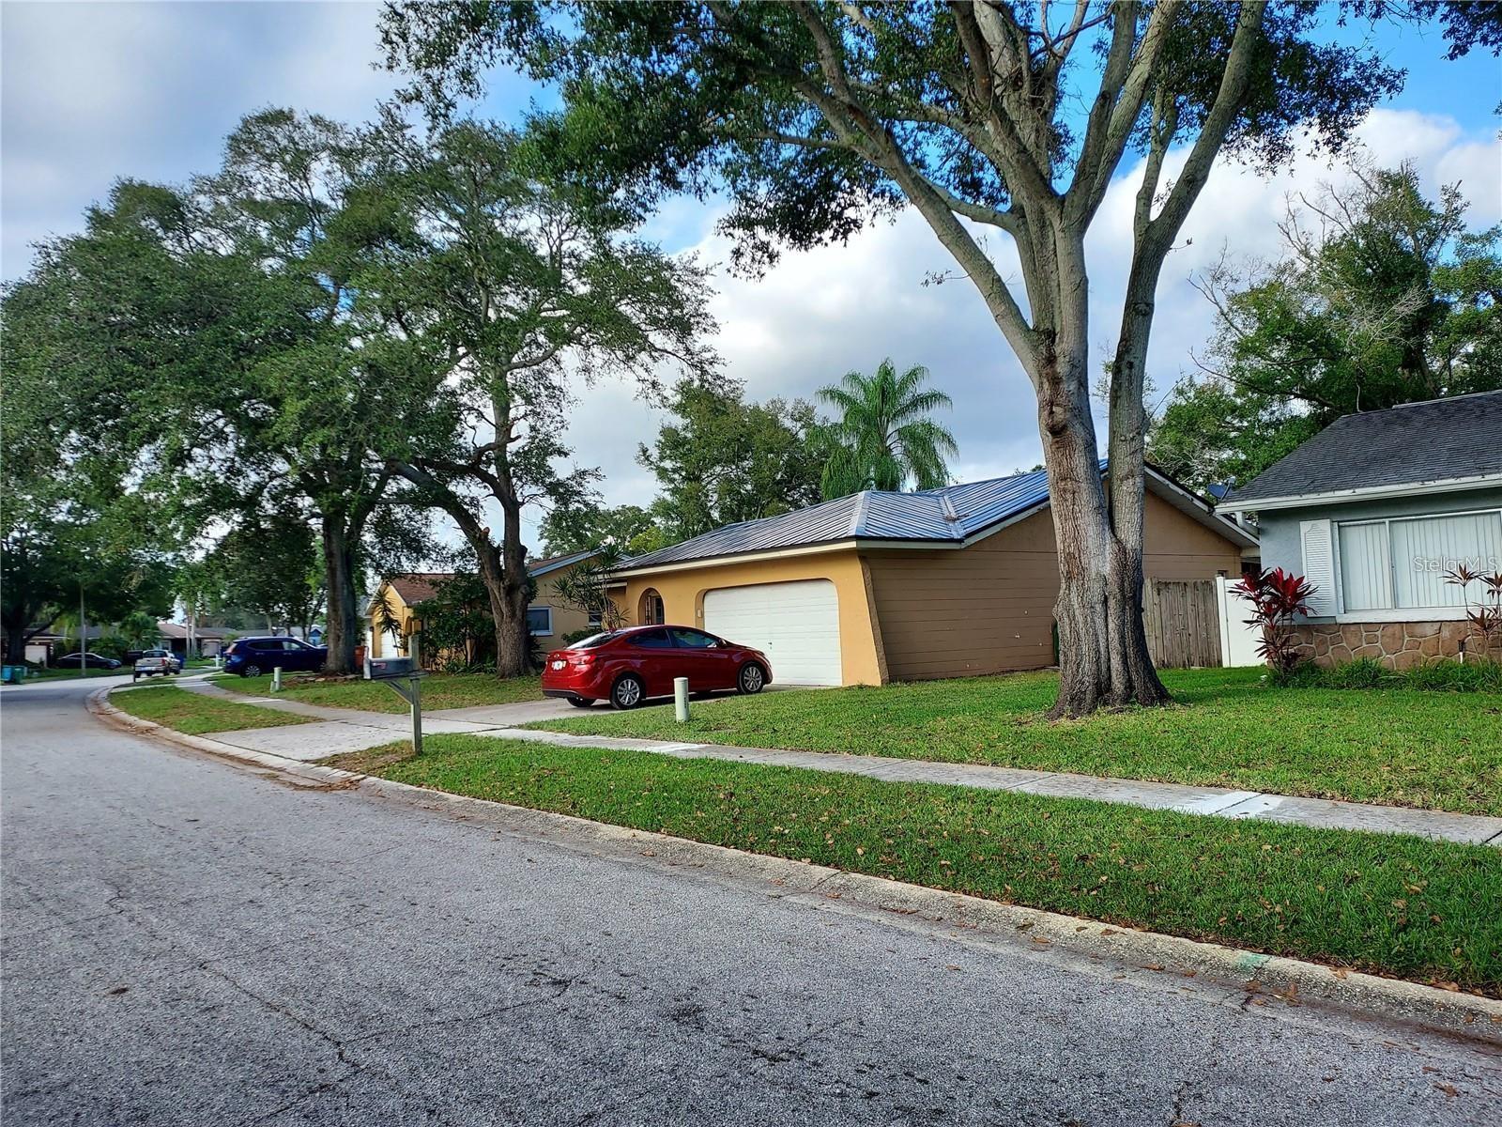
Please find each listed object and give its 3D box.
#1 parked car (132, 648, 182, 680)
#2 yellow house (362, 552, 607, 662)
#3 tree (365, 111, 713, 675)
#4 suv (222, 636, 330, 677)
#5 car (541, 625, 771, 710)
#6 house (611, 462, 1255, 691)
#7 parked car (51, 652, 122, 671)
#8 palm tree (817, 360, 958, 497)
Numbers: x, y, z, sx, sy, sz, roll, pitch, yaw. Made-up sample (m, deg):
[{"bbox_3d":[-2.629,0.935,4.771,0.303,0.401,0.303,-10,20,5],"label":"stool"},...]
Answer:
[{"bbox_3d":[-37.283,6.236,65.323,1.800,1.700,5.100,-1,-4,-21],"label":"parked car"},{"bbox_3d":[-10.086,2.172,47.942,13.000,4.900,14.000,0,-4,-31],"label":"yellow house"},{"bbox_3d":[-6.802,-5.004,33.261,11.200,17.200,11.200,-2,-4,0],"label":"tree"},{"bbox_3d":[-19.523,3.895,43.522,4.680,1.720,1.850,-2,-3,-35],"label":"suv"},{"bbox_3d":[-1.614,1.856,19.424,4.540,1.435,1.780,-1,-3,-38],"label":"car"},{"bbox_3d":[2.920,0.526,30.781,14.600,5.150,17.600,1,-4,-35],"label":"house"},{"bbox_3d":[-56.023,8.260,88.000,4.750,1.450,1.820,0,-4,-26],"label":"parked car"},{"bbox_3d":[5.868,-2.328,43.836,5.900,12.100,5.900,-2,-4,0],"label":"palm tree"}]

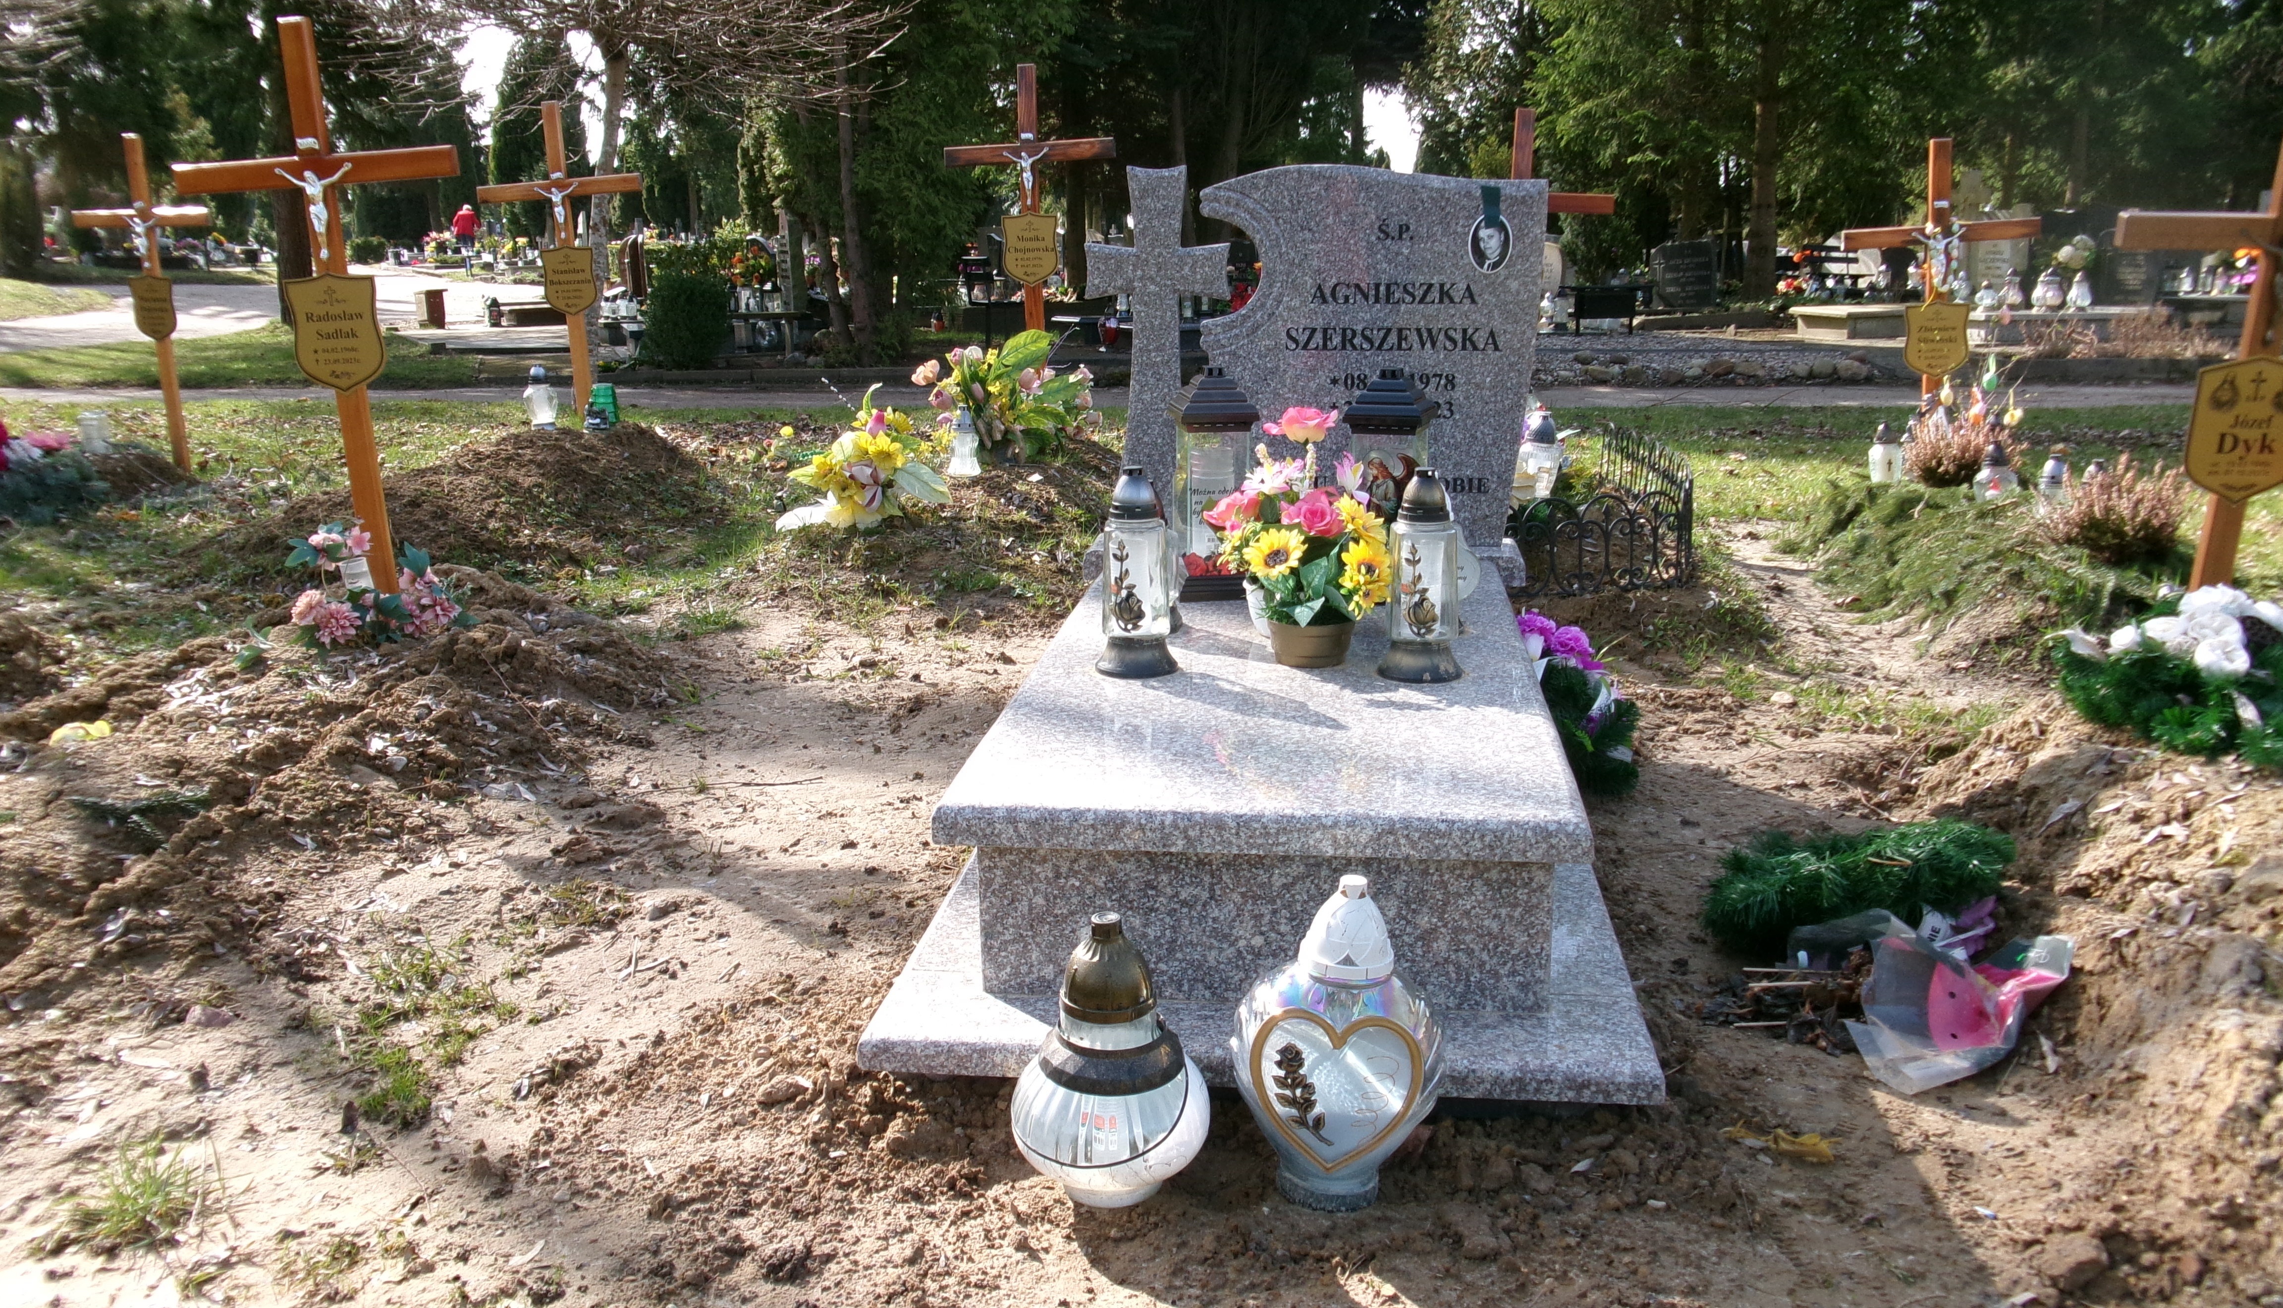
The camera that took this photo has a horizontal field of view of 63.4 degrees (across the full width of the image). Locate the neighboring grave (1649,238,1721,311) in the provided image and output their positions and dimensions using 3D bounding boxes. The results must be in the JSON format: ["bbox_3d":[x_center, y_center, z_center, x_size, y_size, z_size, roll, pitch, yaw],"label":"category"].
[{"bbox_3d":[4.558,-3.166,15.500,0.570,0.600,0.100,1,13,7],"label":"neighboring grave"}]

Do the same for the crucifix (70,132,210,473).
[{"bbox_3d":[-3.932,-1.391,7.396,0.655,1.339,0.080,1,14,15],"label":"crucifix"}]

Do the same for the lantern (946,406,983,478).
[{"bbox_3d":[-0.632,-0.755,6.563,0.127,0.231,0.121,1,13,7],"label":"lantern"}]

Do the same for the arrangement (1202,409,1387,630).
[{"bbox_3d":[0.253,-0.205,2.958,0.295,0.363,0.240,1,14,7],"label":"arrangement"}]

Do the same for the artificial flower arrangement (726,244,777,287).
[{"bbox_3d":[-3.334,-3.304,15.800,0.427,0.397,0.340,1,13,7],"label":"artificial flower arrangement"}]

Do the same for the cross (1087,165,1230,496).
[{"bbox_3d":[0.040,-0.643,4.004,0.310,0.799,0.080,1,13,7],"label":"cross"}]

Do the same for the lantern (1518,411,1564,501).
[{"bbox_3d":[1.243,-0.604,5.716,0.160,0.299,0.160,2,14,12],"label":"lantern"}]

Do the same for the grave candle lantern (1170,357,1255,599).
[{"bbox_3d":[0.147,-0.335,3.566,0.150,0.438,0.150,-3,13,-9],"label":"grave candle lantern"}]

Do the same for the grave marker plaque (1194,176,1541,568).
[{"bbox_3d":[0.468,-0.607,3.809,0.689,0.773,0.080,1,14,7],"label":"grave marker plaque"}]

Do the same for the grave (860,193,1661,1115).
[{"bbox_3d":[0.254,-0.262,3.073,0.959,1.116,2.143,1,13,7],"label":"grave"}]

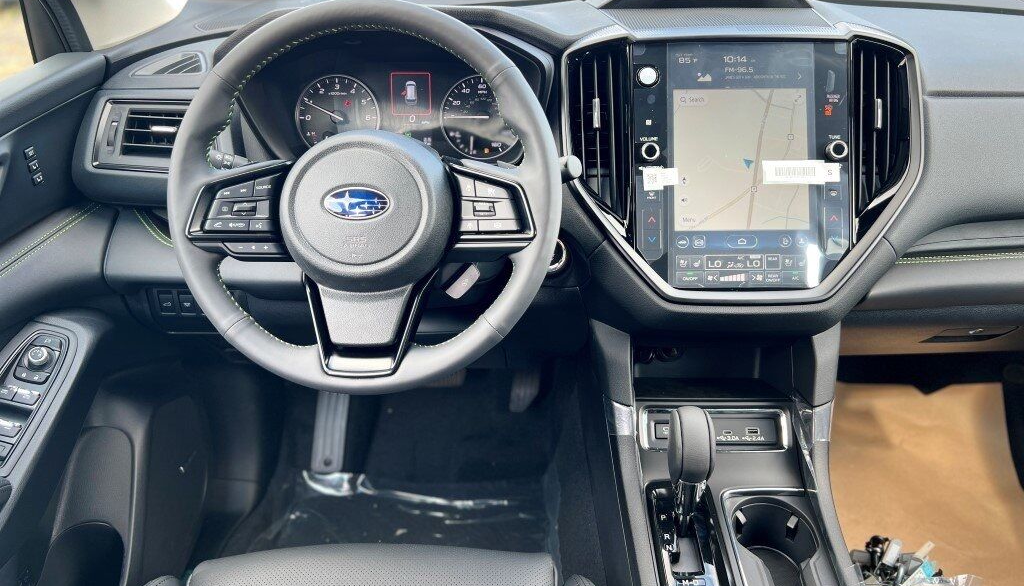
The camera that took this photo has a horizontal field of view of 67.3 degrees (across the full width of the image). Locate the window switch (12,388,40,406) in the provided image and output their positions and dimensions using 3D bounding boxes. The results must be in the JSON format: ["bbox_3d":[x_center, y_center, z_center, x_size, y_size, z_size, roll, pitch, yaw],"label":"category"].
[{"bbox_3d":[-0.469,0.100,0.745,0.023,0.011,0.017,9,47,-11],"label":"window switch"}]

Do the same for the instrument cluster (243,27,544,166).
[{"bbox_3d":[-0.142,-0.244,0.965,0.360,0.158,0.080,0,11,0],"label":"instrument cluster"}]

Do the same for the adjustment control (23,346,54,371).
[{"bbox_3d":[-0.461,0.063,0.750,0.027,0.016,0.026,9,47,-11],"label":"adjustment control"}]

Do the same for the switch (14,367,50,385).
[{"bbox_3d":[-0.468,0.081,0.750,0.029,0.010,0.015,9,47,-11],"label":"switch"}]

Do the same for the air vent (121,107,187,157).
[{"bbox_3d":[-0.402,-0.187,0.895,0.102,0.057,0.040,0,3,3],"label":"air vent"}]

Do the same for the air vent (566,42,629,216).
[{"bbox_3d":[0.091,-0.173,0.815,0.066,0.186,0.040,0,1,0],"label":"air vent"}]

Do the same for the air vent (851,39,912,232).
[{"bbox_3d":[0.387,-0.166,0.815,0.066,0.194,0.040,0,1,0],"label":"air vent"}]

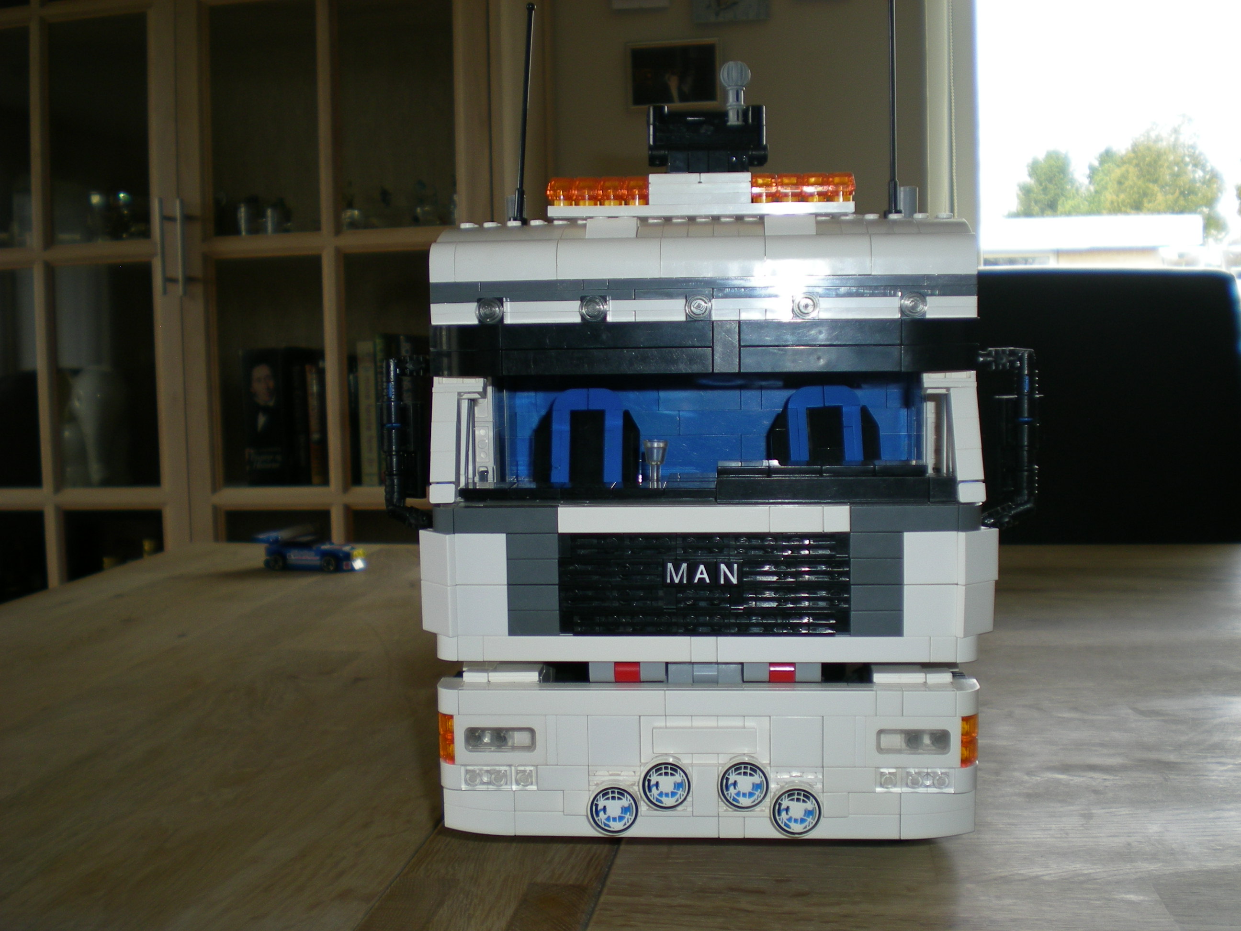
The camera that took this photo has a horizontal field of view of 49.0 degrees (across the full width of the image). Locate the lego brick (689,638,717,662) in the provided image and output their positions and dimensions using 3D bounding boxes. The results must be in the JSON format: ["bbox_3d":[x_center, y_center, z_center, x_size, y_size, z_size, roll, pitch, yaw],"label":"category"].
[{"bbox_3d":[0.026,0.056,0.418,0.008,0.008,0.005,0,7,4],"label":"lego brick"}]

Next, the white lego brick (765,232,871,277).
[{"bbox_3d":[0.061,-0.064,0.419,0.032,0.013,0.008,0,7,4],"label":"white lego brick"}]

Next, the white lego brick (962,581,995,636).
[{"bbox_3d":[0.108,0.043,0.412,0.012,0.016,0.011,0,7,4],"label":"white lego brick"}]

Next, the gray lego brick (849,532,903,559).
[{"bbox_3d":[0.077,0.024,0.411,0.016,0.008,0.007,0,6,4],"label":"gray lego brick"}]

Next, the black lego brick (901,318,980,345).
[{"bbox_3d":[0.094,-0.039,0.402,0.024,0.008,0.009,-1,5,5],"label":"black lego brick"}]

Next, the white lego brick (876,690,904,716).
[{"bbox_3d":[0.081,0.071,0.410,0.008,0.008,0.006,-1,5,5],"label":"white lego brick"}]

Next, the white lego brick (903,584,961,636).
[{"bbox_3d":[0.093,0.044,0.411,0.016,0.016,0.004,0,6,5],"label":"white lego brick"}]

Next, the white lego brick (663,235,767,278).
[{"bbox_3d":[0.029,-0.064,0.417,0.032,0.013,0.016,-1,5,5],"label":"white lego brick"}]

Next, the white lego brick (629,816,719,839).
[{"bbox_3d":[0.015,0.112,0.425,0.030,0.007,0.007,0,6,4],"label":"white lego brick"}]

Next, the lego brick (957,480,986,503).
[{"bbox_3d":[0.104,0.008,0.404,0.008,0.006,0.008,-1,5,5],"label":"lego brick"}]

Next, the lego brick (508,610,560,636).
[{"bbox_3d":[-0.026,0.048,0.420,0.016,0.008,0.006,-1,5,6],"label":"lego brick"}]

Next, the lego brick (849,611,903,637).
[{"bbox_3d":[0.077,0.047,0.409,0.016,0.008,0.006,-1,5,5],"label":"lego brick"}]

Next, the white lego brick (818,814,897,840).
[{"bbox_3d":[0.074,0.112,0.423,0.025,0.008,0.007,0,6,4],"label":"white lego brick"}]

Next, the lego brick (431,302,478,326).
[{"bbox_3d":[-0.051,-0.048,0.429,0.016,0.006,0.008,0,7,4],"label":"lego brick"}]

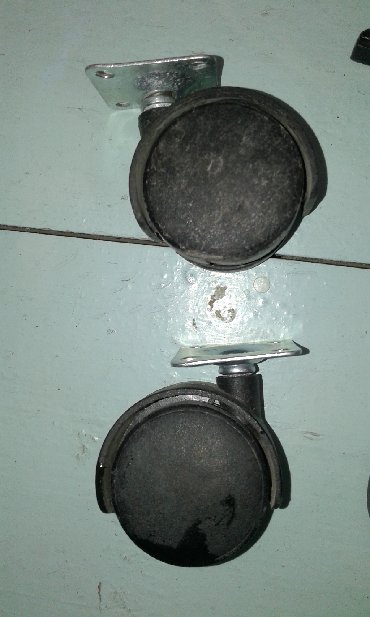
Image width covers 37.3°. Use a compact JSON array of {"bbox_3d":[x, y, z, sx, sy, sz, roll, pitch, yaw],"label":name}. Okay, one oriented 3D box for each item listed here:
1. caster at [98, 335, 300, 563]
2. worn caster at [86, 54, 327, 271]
[{"bbox_3d":[0.006,0.045,0.177,0.067,0.042,0.060,-5,91,2],"label":"caster"},{"bbox_3d":[0.007,-0.042,0.177,0.067,0.042,0.060,-4,92,3],"label":"worn caster"}]

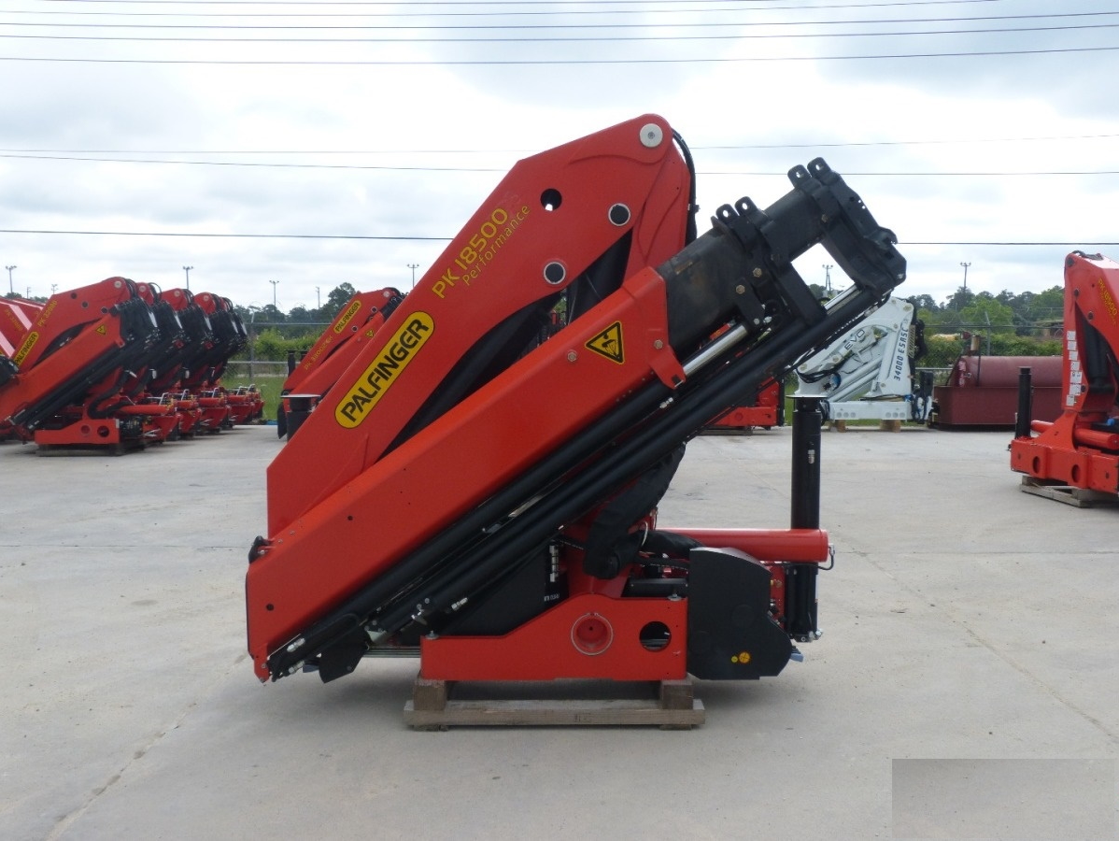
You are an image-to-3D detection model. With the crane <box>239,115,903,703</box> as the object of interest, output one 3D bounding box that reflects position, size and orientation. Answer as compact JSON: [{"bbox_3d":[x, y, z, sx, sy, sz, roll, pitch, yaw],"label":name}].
[{"bbox_3d":[0.070,-0.152,4.500,2.550,2.240,0.950,0,4,0],"label":"crane"}]

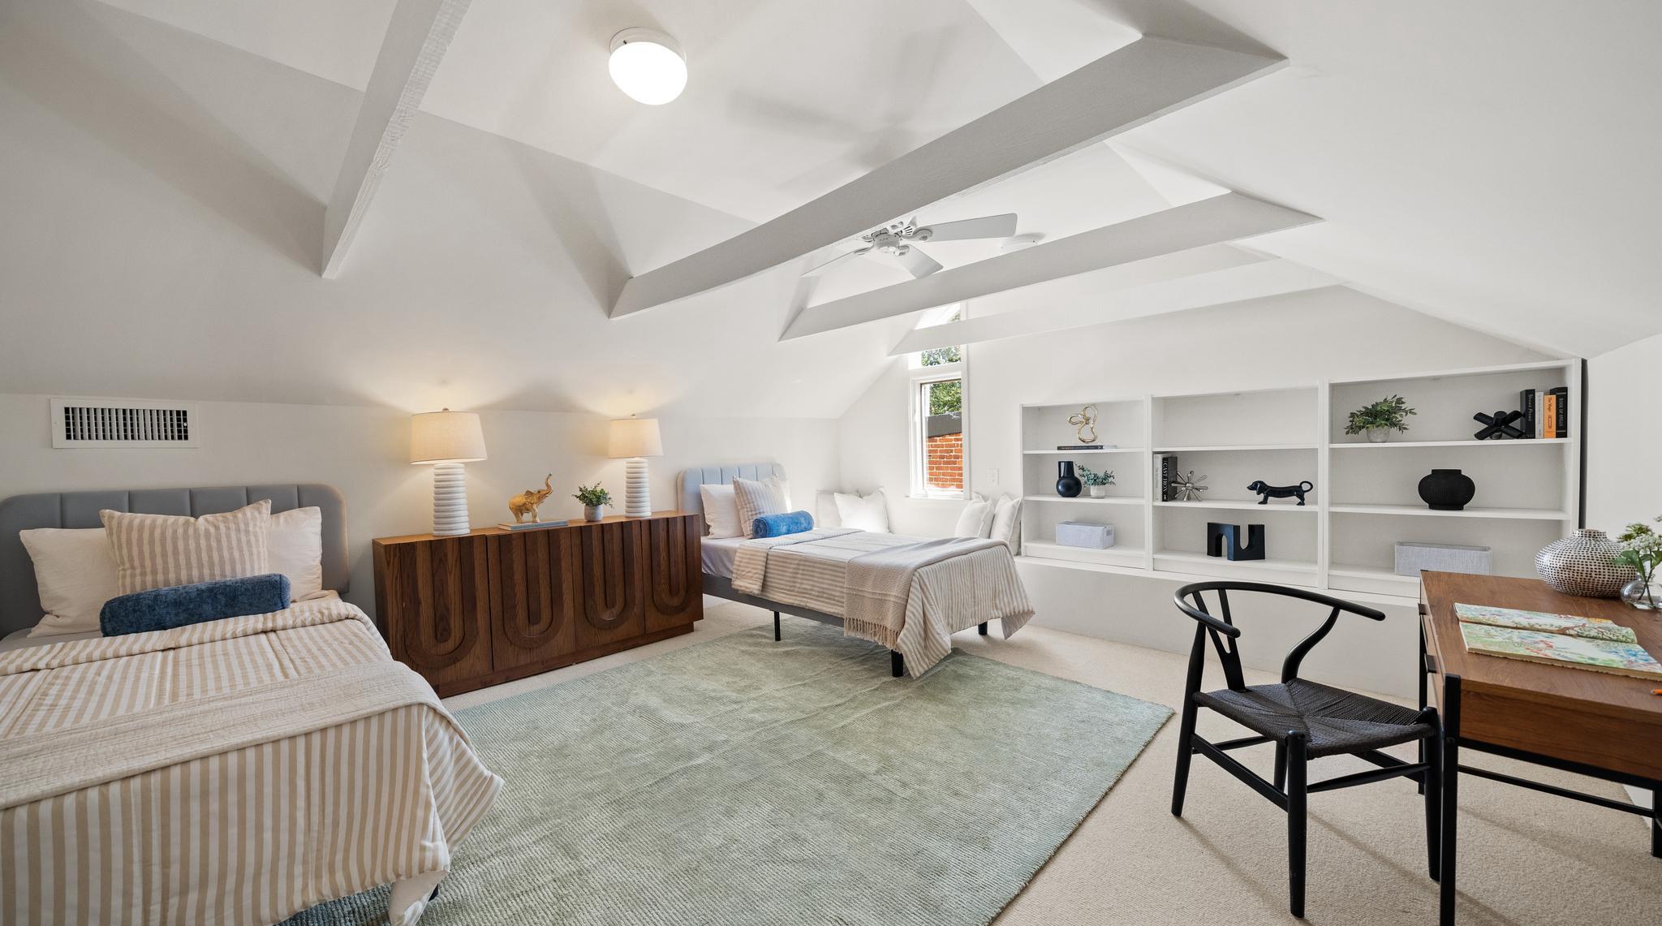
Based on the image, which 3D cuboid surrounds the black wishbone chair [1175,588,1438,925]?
[{"bbox_3d":[1.426,0.811,1.735,0.560,0.757,0.520,-1,2,-14],"label":"black wishbone chair"}]

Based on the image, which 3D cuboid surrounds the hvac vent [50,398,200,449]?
[{"bbox_3d":[-3.024,-0.164,2.382,0.020,0.205,0.397,1,2,45],"label":"hvac vent"}]

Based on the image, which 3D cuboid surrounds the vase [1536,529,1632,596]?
[{"bbox_3d":[2.234,0.311,1.643,0.187,0.193,0.187,1,2,45],"label":"vase"}]

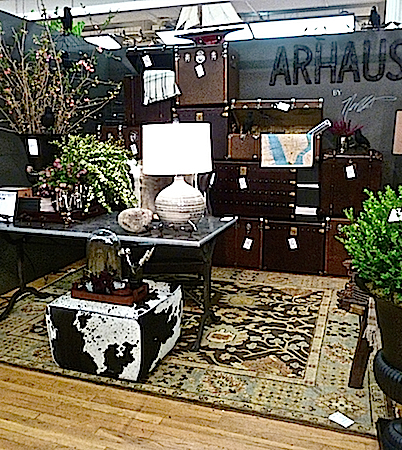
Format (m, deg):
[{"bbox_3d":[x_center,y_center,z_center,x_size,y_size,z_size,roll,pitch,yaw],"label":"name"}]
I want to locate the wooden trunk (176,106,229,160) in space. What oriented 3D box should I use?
[{"bbox_3d":[0.077,-0.996,4.748,0.612,0.523,0.480,4,12,18],"label":"wooden trunk"}]

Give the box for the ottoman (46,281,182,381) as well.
[{"bbox_3d":[-0.534,0.638,2.842,0.640,0.375,0.590,4,12,21],"label":"ottoman"}]

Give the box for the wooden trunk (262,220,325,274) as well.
[{"bbox_3d":[1.059,0.190,4.831,0.659,0.550,0.533,4,12,19],"label":"wooden trunk"}]

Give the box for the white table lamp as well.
[{"bbox_3d":[-0.179,-0.400,3.402,0.541,0.772,0.541,0,12,0],"label":"white table lamp"}]

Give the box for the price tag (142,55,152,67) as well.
[{"bbox_3d":[-0.582,-1.768,4.686,0.075,0.112,0.008,-21,3,21],"label":"price tag"}]

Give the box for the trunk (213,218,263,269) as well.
[{"bbox_3d":[0.450,0.141,5.012,0.614,0.579,0.533,4,12,19],"label":"trunk"}]

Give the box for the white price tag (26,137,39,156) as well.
[{"bbox_3d":[-1.227,-0.569,3.180,0.078,0.122,0.008,-1,11,-3],"label":"white price tag"}]

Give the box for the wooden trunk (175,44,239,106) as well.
[{"bbox_3d":[0.100,-1.648,4.888,0.583,0.602,0.533,4,12,19],"label":"wooden trunk"}]

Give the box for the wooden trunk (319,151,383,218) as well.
[{"bbox_3d":[1.589,-0.420,4.604,0.565,0.652,0.504,4,12,19],"label":"wooden trunk"}]

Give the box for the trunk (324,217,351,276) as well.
[{"bbox_3d":[1.587,0.196,4.472,0.580,0.610,0.480,4,12,18],"label":"trunk"}]

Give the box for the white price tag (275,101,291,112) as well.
[{"bbox_3d":[0.872,-1.240,4.553,0.120,0.075,0.010,21,17,14],"label":"white price tag"}]

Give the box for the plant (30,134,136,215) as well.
[{"bbox_3d":[-0.846,-0.367,3.282,0.680,0.590,0.500,4,12,18],"label":"plant"}]

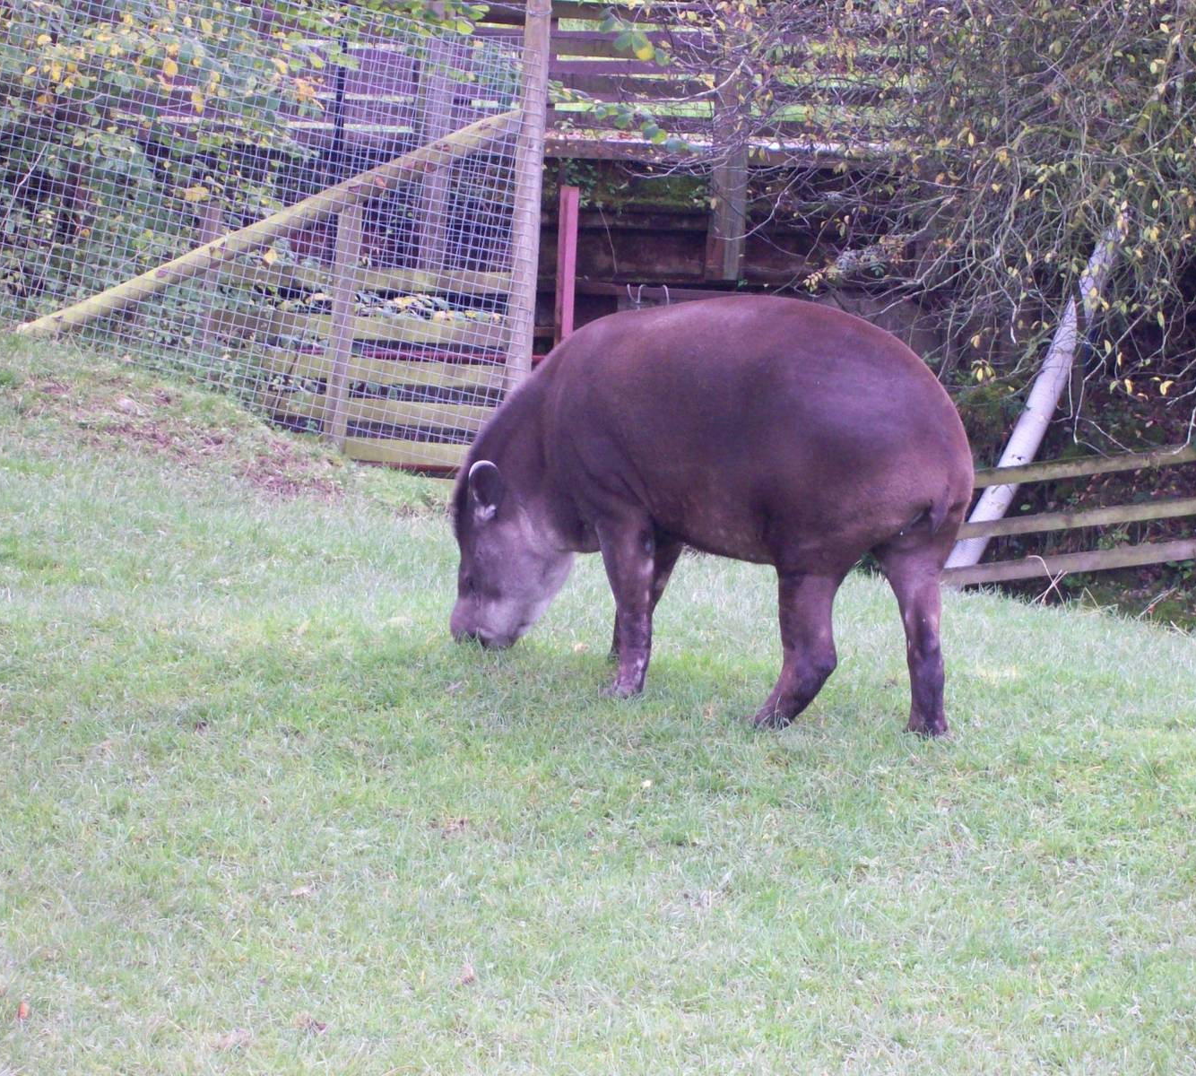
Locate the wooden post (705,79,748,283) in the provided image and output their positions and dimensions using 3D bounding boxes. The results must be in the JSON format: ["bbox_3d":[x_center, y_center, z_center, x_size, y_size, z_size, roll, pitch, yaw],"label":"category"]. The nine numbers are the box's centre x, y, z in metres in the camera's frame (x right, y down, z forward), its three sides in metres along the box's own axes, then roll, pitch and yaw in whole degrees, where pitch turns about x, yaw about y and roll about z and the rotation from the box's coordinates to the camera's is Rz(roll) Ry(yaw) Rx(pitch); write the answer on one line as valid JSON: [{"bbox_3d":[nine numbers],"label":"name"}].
[{"bbox_3d":[0.639,-1.784,22.300,0.150,1.080,0.150,1,7,-17],"label":"wooden post"}]

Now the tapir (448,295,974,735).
[{"bbox_3d":[0.249,-0.082,10.400,1.450,0.950,0.480,8,8,39],"label":"tapir"}]

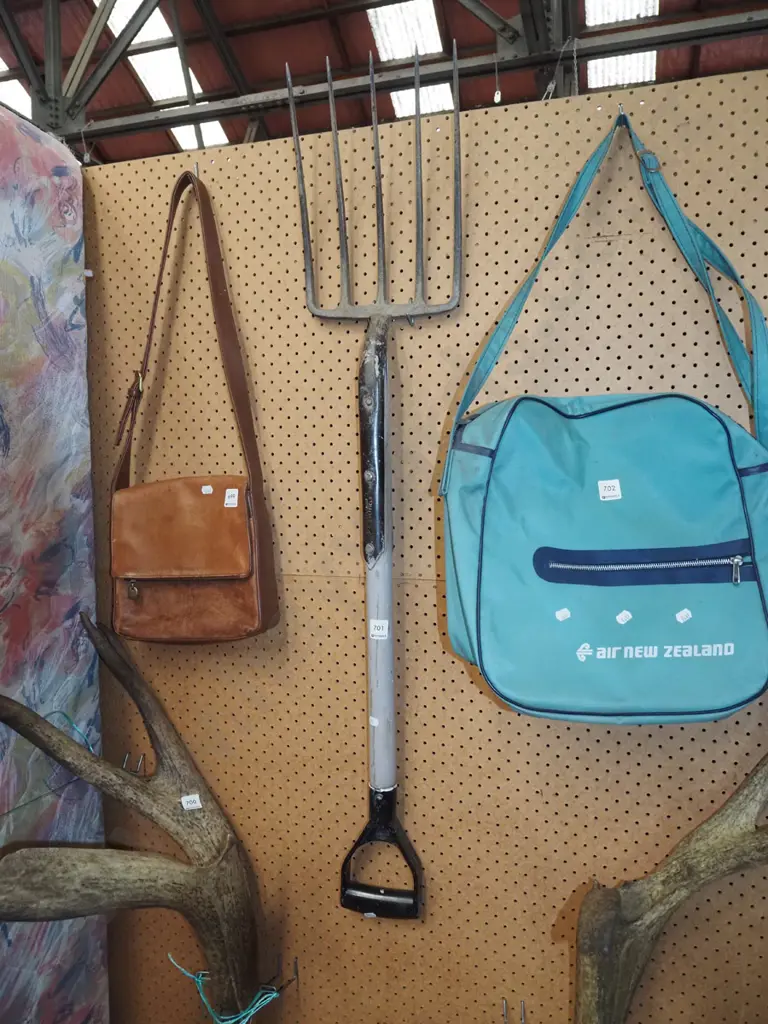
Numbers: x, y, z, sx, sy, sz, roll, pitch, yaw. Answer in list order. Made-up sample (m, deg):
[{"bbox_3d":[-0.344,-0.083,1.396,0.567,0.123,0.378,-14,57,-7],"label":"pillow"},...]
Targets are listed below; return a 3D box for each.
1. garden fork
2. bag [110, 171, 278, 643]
[{"bbox_3d":[-0.009,-0.006,0.929,0.220,1.120,0.080,1,3,16],"label":"garden fork"},{"bbox_3d":[-0.271,-0.144,0.997,0.235,0.660,0.077,1,3,16],"label":"bag"}]

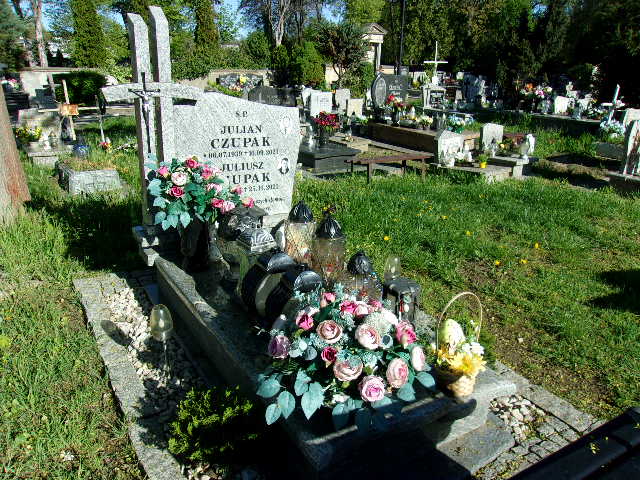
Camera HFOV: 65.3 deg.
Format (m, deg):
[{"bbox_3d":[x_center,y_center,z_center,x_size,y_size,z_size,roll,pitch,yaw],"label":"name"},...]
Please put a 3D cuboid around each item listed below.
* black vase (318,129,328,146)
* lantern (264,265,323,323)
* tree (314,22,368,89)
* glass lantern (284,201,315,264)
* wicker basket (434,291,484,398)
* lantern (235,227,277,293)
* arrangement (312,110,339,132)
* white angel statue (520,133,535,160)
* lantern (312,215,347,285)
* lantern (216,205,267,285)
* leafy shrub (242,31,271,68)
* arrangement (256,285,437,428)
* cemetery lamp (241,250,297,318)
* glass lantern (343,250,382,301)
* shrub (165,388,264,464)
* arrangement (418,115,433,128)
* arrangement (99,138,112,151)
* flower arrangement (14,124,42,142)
[{"bbox_3d":[0.057,-1.657,8.150,0.160,0.310,0.160,-8,20,-30],"label":"black vase"},{"bbox_3d":[-0.119,0.218,2.220,0.185,0.240,0.180,-9,21,-30],"label":"lantern"},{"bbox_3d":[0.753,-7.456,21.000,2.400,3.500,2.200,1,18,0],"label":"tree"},{"bbox_3d":[-0.121,-0.074,3.219,0.195,0.410,0.195,2,17,-1],"label":"glass lantern"},{"bbox_3d":[0.477,0.370,1.740,0.200,0.360,0.170,6,18,15],"label":"wicker basket"},{"bbox_3d":[-0.342,0.076,2.726,0.190,0.300,0.200,-8,20,-30],"label":"lantern"},{"bbox_3d":[0.106,-1.927,8.120,0.450,0.350,0.380,-8,20,-30],"label":"arrangement"},{"bbox_3d":[3.325,-1.498,8.000,0.220,0.430,0.190,-8,20,-30],"label":"white angel statue"},{"bbox_3d":[0.062,0.039,2.856,0.200,0.420,0.200,2,17,-1],"label":"lantern"},{"bbox_3d":[-0.390,0.007,2.550,0.220,0.370,0.220,-2,18,-12],"label":"lantern"},{"bbox_3d":[-3.444,-10.023,27.000,1.750,2.600,1.700,1,18,0],"label":"leafy shrub"},{"bbox_3d":[0.103,0.338,1.780,0.660,0.360,0.560,-4,18,-15],"label":"arrangement"},{"bbox_3d":[-0.249,0.187,2.421,0.220,0.275,0.200,-8,20,-30],"label":"cemetery lamp"},{"bbox_3d":[0.211,0.165,2.420,0.150,0.260,0.150,1,18,0],"label":"glass lantern"},{"bbox_3d":[-0.393,0.699,1.860,0.320,0.240,0.310,-8,20,-30],"label":"shrub"},{"bbox_3d":[2.325,-2.605,11.000,0.310,0.310,0.290,-8,20,-30],"label":"arrangement"},{"bbox_3d":[-3.995,-1.779,9.300,0.270,0.230,0.240,-7,19,-23],"label":"arrangement"},{"bbox_3d":[-4.609,-1.685,7.900,0.450,0.290,0.380,-9,20,-30],"label":"flower arrangement"}]

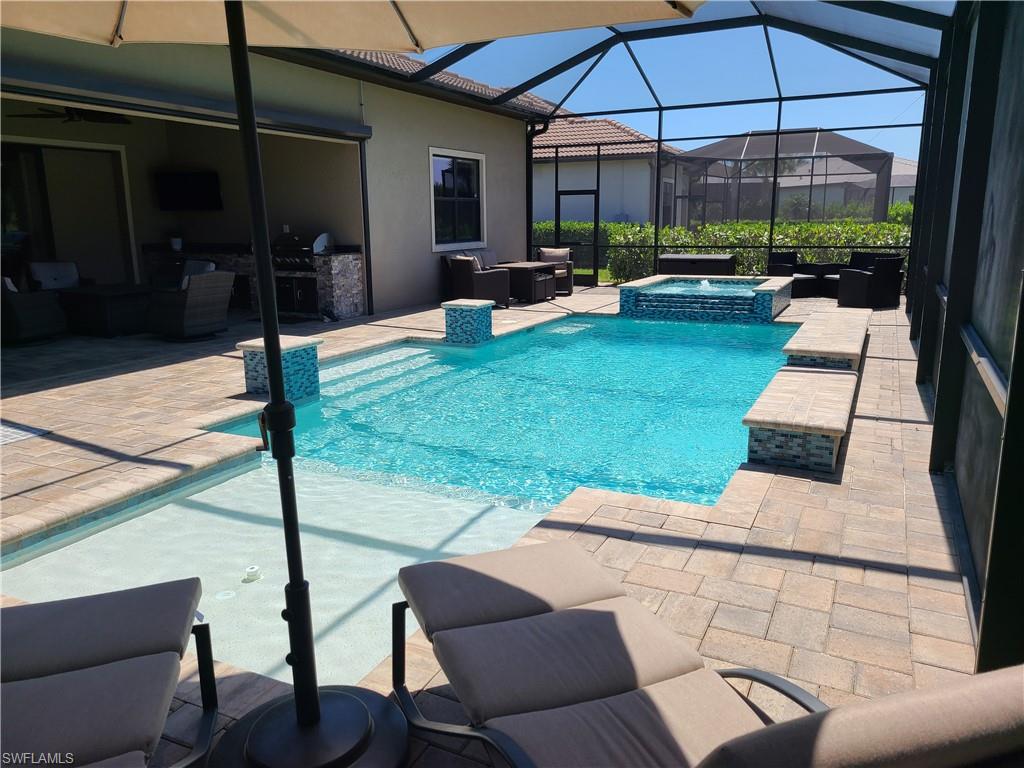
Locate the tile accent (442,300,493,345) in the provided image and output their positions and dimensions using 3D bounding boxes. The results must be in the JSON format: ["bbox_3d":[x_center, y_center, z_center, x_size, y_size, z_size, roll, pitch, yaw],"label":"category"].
[{"bbox_3d":[-0.591,-0.825,10.292,0.530,0.540,0.530,5,14,25],"label":"tile accent"}]

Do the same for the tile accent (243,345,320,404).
[{"bbox_3d":[-2.139,-0.100,7.146,0.460,0.490,0.460,5,14,25],"label":"tile accent"}]

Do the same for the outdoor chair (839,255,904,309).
[{"bbox_3d":[6.076,-1.736,13.024,0.700,0.820,0.730,-5,13,-21],"label":"outdoor chair"}]

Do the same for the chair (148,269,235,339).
[{"bbox_3d":[-4.366,-1.077,10.484,0.880,0.880,0.770,5,14,25],"label":"chair"}]

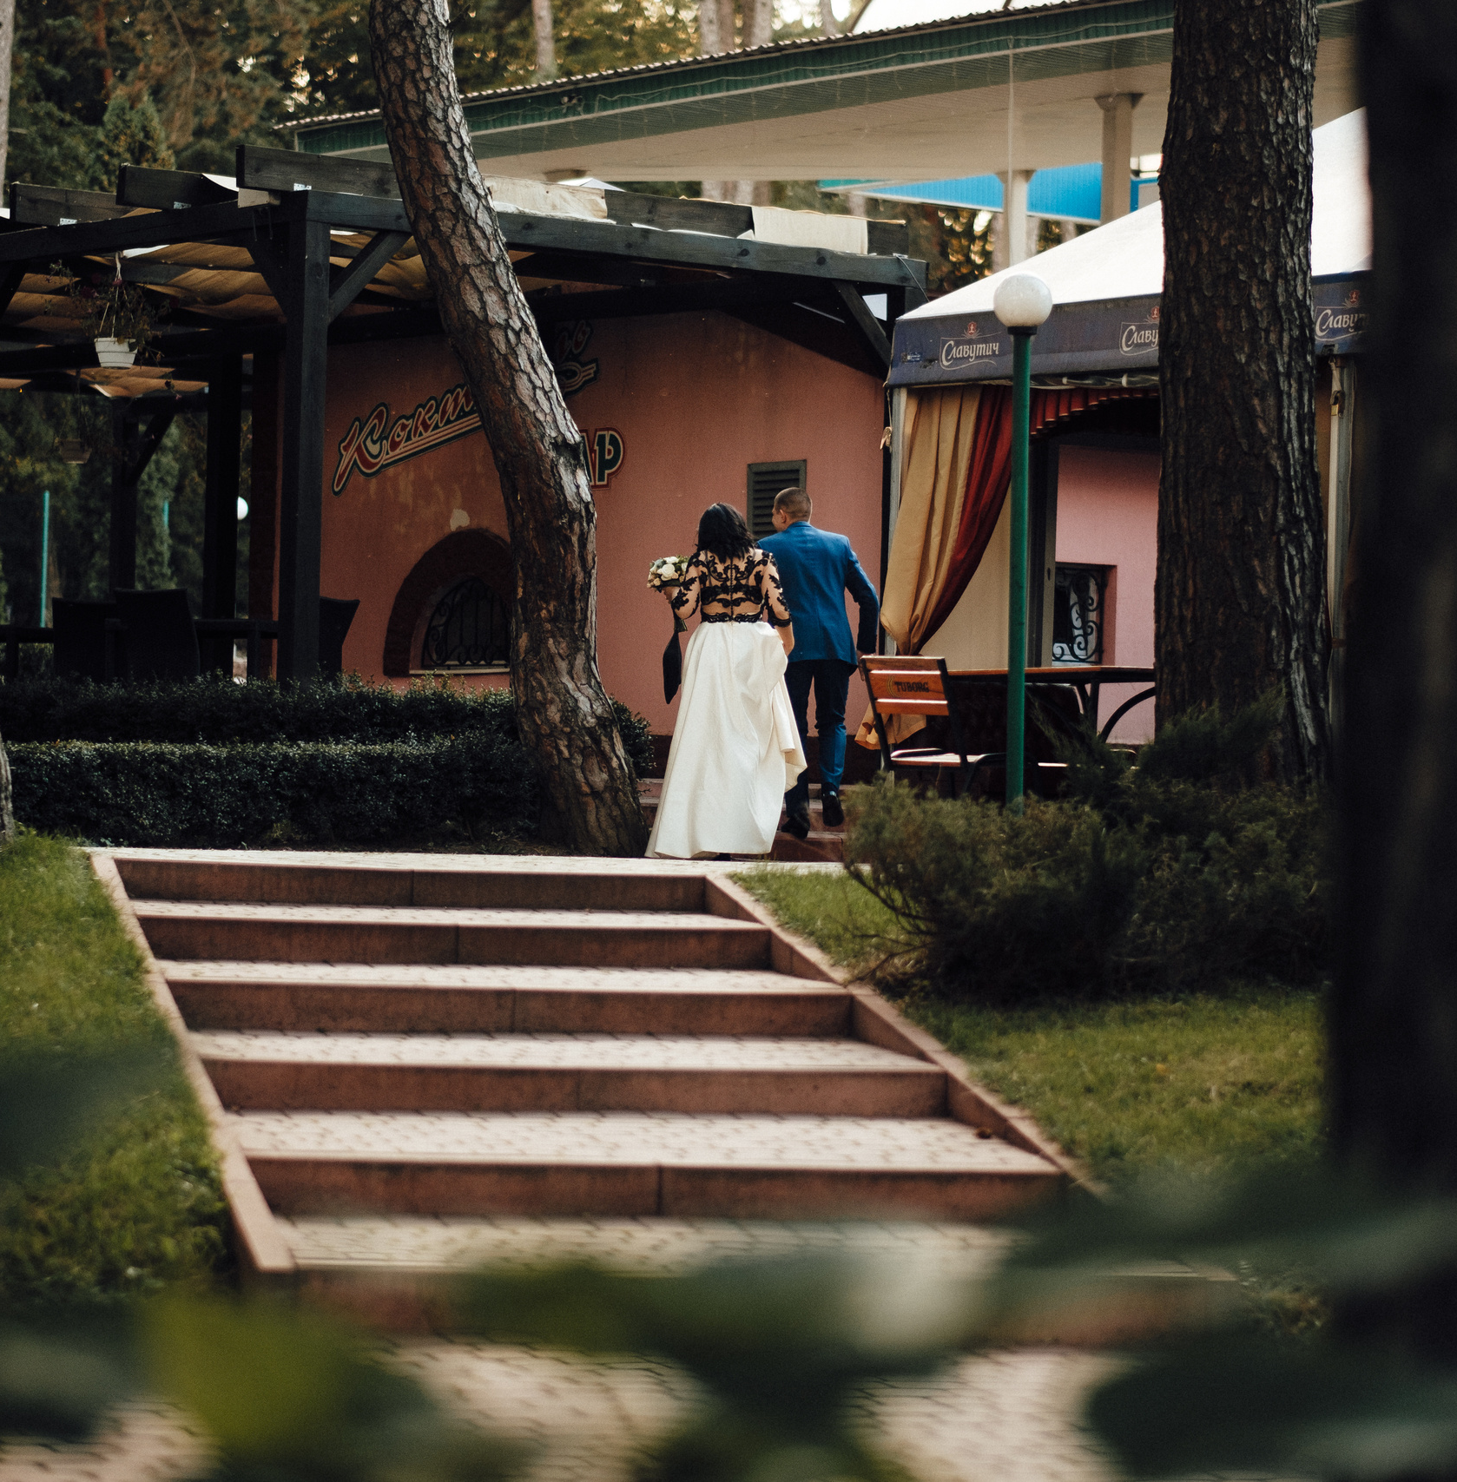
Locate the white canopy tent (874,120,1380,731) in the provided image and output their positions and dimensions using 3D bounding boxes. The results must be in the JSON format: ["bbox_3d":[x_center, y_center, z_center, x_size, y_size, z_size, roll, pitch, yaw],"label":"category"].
[{"bbox_3d":[3.720,-1.480,26.850,4.150,4.050,4.150,2,-1,-36],"label":"white canopy tent"}]

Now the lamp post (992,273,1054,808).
[{"bbox_3d":[1.440,-0.870,25.400,0.290,2.800,0.290,2,0,0],"label":"lamp post"}]

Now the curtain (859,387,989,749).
[{"bbox_3d":[1.015,-0.897,26.950,0.250,1.900,0.850,2,-1,-36],"label":"curtain"}]

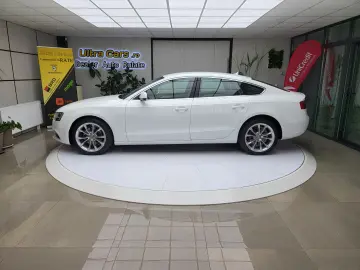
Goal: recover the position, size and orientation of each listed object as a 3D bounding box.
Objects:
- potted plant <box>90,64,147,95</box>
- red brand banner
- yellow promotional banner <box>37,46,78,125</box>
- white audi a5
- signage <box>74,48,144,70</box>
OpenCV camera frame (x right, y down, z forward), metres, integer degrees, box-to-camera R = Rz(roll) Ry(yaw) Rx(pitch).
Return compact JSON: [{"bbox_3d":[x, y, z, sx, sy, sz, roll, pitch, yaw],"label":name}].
[{"bbox_3d":[-1.750,-1.123,7.130,1.550,1.680,1.200,0,13,0],"label":"potted plant"},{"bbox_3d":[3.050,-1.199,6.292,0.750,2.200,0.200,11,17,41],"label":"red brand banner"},{"bbox_3d":[-3.280,-1.269,6.809,0.850,2.100,0.150,-7,15,-29],"label":"yellow promotional banner"},{"bbox_3d":[0.020,-0.525,4.918,4.710,1.390,1.850,0,13,0],"label":"white audi a5"},{"bbox_3d":[-2.100,-2.303,7.576,2.150,0.600,0.080,0,13,0],"label":"signage"}]

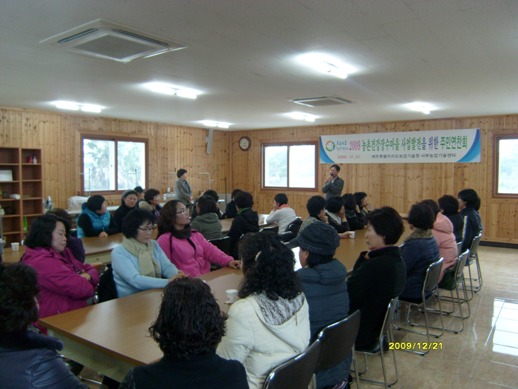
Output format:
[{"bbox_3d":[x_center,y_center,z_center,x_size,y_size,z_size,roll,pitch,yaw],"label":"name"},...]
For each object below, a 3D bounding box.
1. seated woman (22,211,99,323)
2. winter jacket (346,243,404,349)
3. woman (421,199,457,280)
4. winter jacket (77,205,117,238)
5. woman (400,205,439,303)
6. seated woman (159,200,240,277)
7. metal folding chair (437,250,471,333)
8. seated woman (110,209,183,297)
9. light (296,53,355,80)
[{"bbox_3d":[-1.132,0.770,2.586,0.770,1.276,0.550,1,4,19],"label":"seated woman"},{"bbox_3d":[0.803,0.688,2.896,0.460,0.660,0.520,2,4,28],"label":"winter jacket"},{"bbox_3d":[1.586,0.671,4.370,0.750,1.247,0.500,3,4,36],"label":"woman"},{"bbox_3d":[-2.000,0.440,5.234,0.380,0.580,0.500,2,4,31],"label":"winter jacket"},{"bbox_3d":[1.261,0.695,3.920,0.750,1.256,0.500,3,4,36],"label":"woman"},{"bbox_3d":[-0.447,0.701,3.534,0.770,1.294,0.600,3,5,39],"label":"seated woman"},{"bbox_3d":[1.851,0.925,4.287,0.500,0.760,0.470,3,4,36],"label":"metal folding chair"},{"bbox_3d":[-0.713,0.746,3.047,0.770,1.266,0.510,2,4,34],"label":"seated woman"},{"bbox_3d":[0.672,-1.238,4.017,0.280,0.100,1.100,3,4,36],"label":"light"}]

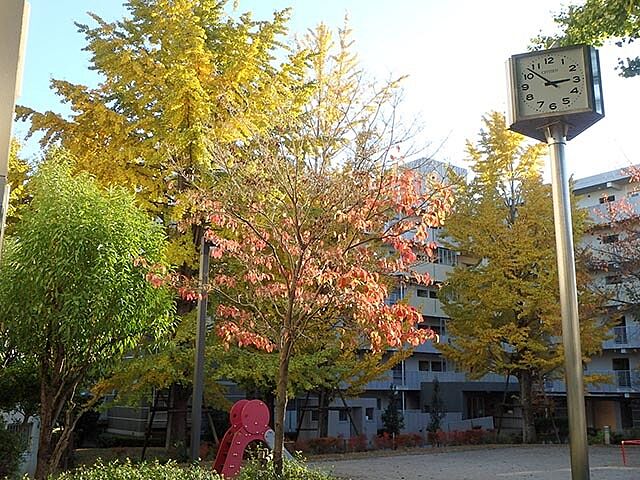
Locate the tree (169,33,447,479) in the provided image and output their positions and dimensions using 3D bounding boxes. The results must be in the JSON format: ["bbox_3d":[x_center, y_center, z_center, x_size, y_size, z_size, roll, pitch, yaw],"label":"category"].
[{"bbox_3d":[-0.171,-0.080,11.058,4.730,7.680,4.020,0,-12,0],"label":"tree"}]

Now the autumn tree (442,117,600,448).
[{"bbox_3d":[8.265,1.188,27.365,6.810,13.710,6.260,0,-12,0],"label":"autumn tree"}]

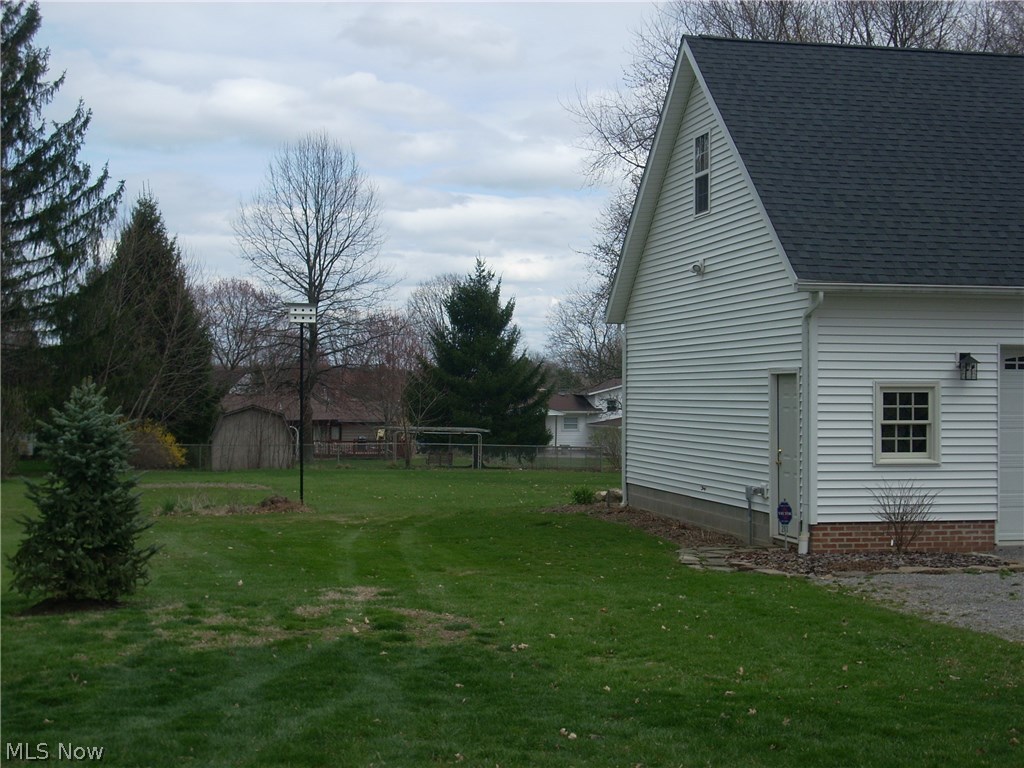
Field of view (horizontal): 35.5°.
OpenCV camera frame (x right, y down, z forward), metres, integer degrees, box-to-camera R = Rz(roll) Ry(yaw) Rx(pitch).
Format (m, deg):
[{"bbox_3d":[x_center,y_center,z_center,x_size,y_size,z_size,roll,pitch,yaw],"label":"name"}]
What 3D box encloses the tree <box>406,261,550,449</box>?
[{"bbox_3d":[-1.440,-0.960,71.000,6.310,9.250,6.200,0,0,-11],"label":"tree"}]

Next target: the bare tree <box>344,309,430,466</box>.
[{"bbox_3d":[-5.850,0.160,75.000,4.040,7.420,4.000,0,0,-11],"label":"bare tree"}]

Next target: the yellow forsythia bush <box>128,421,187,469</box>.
[{"bbox_3d":[-14.950,2.550,67.000,2.600,2.030,2.300,0,0,-11],"label":"yellow forsythia bush"}]

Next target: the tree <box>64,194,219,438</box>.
[{"bbox_3d":[-16.890,-2.490,73.000,6.950,12.340,6.800,0,0,-11],"label":"tree"}]

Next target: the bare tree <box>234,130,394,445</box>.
[{"bbox_3d":[-10.140,-4.520,82.000,8.210,16.990,8.000,0,0,-11],"label":"bare tree"}]

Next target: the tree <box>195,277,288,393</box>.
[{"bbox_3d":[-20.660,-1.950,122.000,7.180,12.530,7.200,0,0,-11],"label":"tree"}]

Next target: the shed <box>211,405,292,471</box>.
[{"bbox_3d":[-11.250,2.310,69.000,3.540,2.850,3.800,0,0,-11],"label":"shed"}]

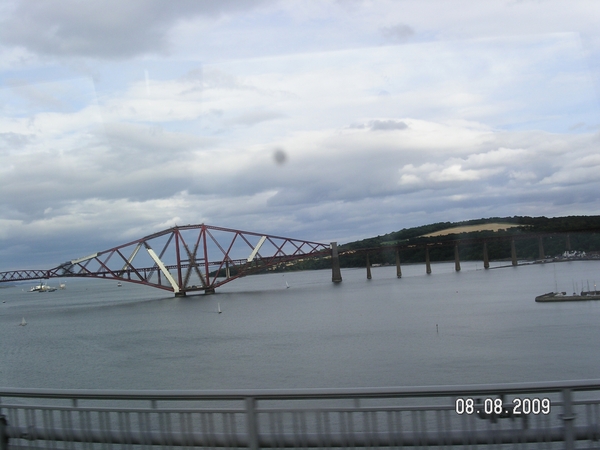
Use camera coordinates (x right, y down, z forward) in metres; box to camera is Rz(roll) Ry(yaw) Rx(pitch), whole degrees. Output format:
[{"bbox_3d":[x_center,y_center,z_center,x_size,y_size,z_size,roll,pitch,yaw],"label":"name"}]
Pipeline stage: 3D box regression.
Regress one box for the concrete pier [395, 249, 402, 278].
[{"bbox_3d":[162.620,64.790,1140.000,7.800,45.000,12.500,-4,-3,-5],"label":"concrete pier"}]

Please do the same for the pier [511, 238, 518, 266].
[{"bbox_3d":[358.890,46.350,1160.000,7.800,44.500,12.500,-4,-3,-5],"label":"pier"}]

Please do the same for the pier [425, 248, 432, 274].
[{"bbox_3d":[212.570,60.330,1146.000,7.800,43.500,12.500,-4,-3,-5],"label":"pier"}]

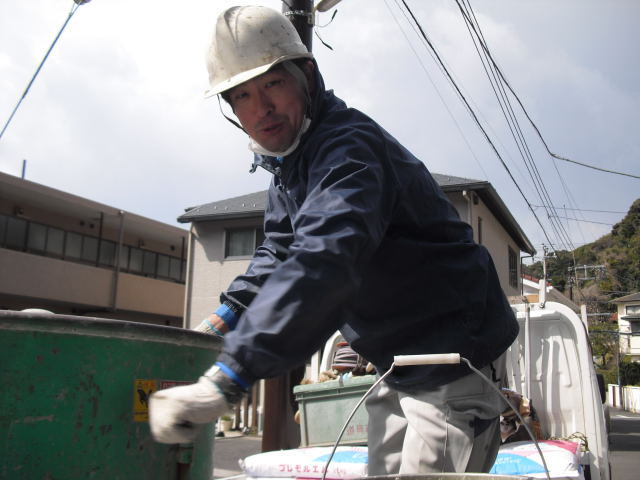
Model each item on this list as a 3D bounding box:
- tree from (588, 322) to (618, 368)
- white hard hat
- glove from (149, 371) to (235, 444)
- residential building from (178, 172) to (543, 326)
[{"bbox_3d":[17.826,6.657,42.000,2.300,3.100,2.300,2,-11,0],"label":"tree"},{"bbox_3d":[-0.136,-0.390,1.340,0.215,0.150,0.275,-9,24,25],"label":"white hard hat"},{"bbox_3d":[-0.214,0.280,1.100,0.140,0.110,0.095,-13,-7,-18],"label":"glove"},{"bbox_3d":[1.606,1.527,20.731,9.100,8.120,8.800,-4,-13,27],"label":"residential building"}]

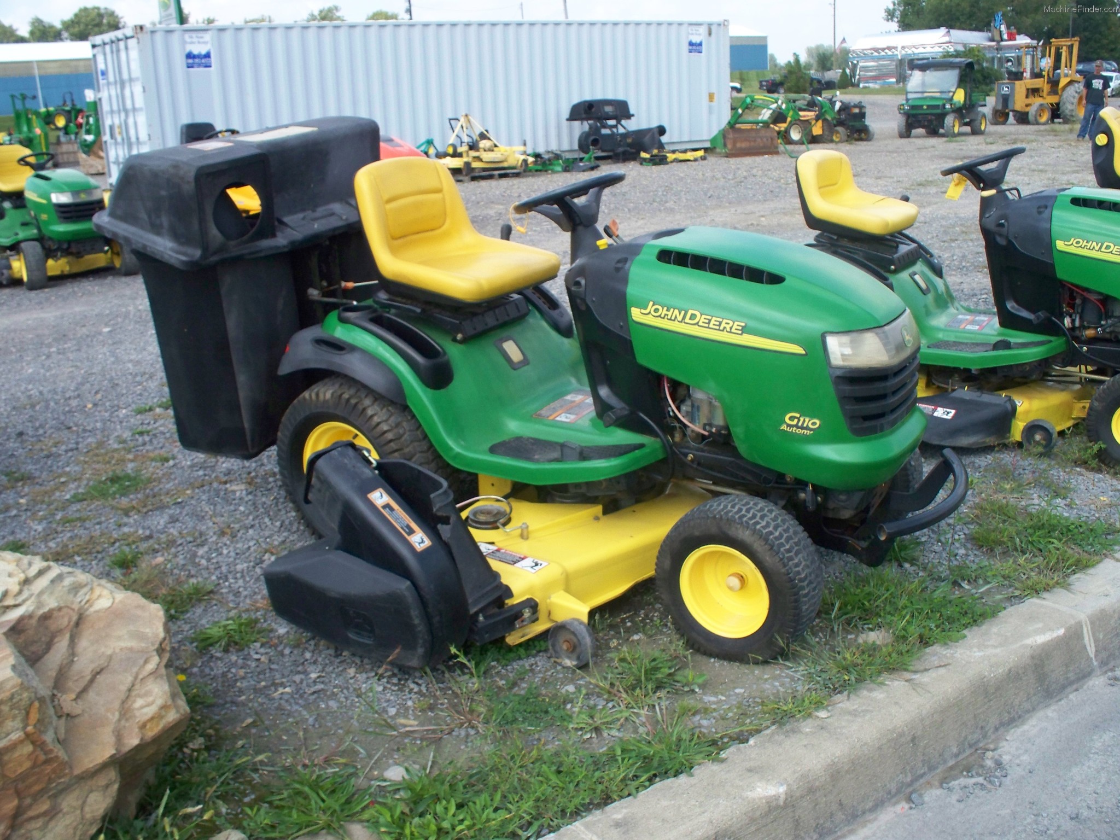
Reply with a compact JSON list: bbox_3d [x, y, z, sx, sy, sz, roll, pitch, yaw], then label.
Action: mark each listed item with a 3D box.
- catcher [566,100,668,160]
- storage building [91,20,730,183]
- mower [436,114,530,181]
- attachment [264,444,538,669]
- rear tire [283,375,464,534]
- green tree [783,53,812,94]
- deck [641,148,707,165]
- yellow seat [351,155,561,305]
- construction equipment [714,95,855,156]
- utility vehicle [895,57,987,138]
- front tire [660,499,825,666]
[{"bbox_3d":[1.065,-5.441,21.800,1.600,1.120,0.850,-8,16,-17],"label":"catcher"},{"bbox_3d":[-2.057,-6.073,21.950,12.190,2.590,2.440,-14,19,-34],"label":"storage building"},{"bbox_3d":[-1.347,-4.797,20.500,1.250,1.080,1.450,-9,17,-19],"label":"mower"},{"bbox_3d":[-0.400,0.318,3.000,0.670,0.470,0.380,8,19,31],"label":"attachment"},{"bbox_3d":[-0.572,0.140,3.500,0.570,0.570,0.250,8,19,31],"label":"rear tire"},{"bbox_3d":[17.088,-24.994,84.000,2.000,2.900,2.000,-3,15,1],"label":"green tree"},{"bbox_3d":[2.160,-5.011,22.200,1.250,0.260,0.700,-5,16,-8],"label":"deck"},{"bbox_3d":[-0.314,-0.623,3.684,0.460,0.410,0.490,7,19,32],"label":"yellow seat"},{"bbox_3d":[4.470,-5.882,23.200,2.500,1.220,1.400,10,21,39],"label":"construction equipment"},{"bbox_3d":[9.671,-8.132,29.400,1.530,1.900,2.780,6,18,31],"label":"utility vehicle"},{"bbox_3d":[0.435,0.388,2.838,0.400,0.400,0.166,7,19,33],"label":"front tire"}]

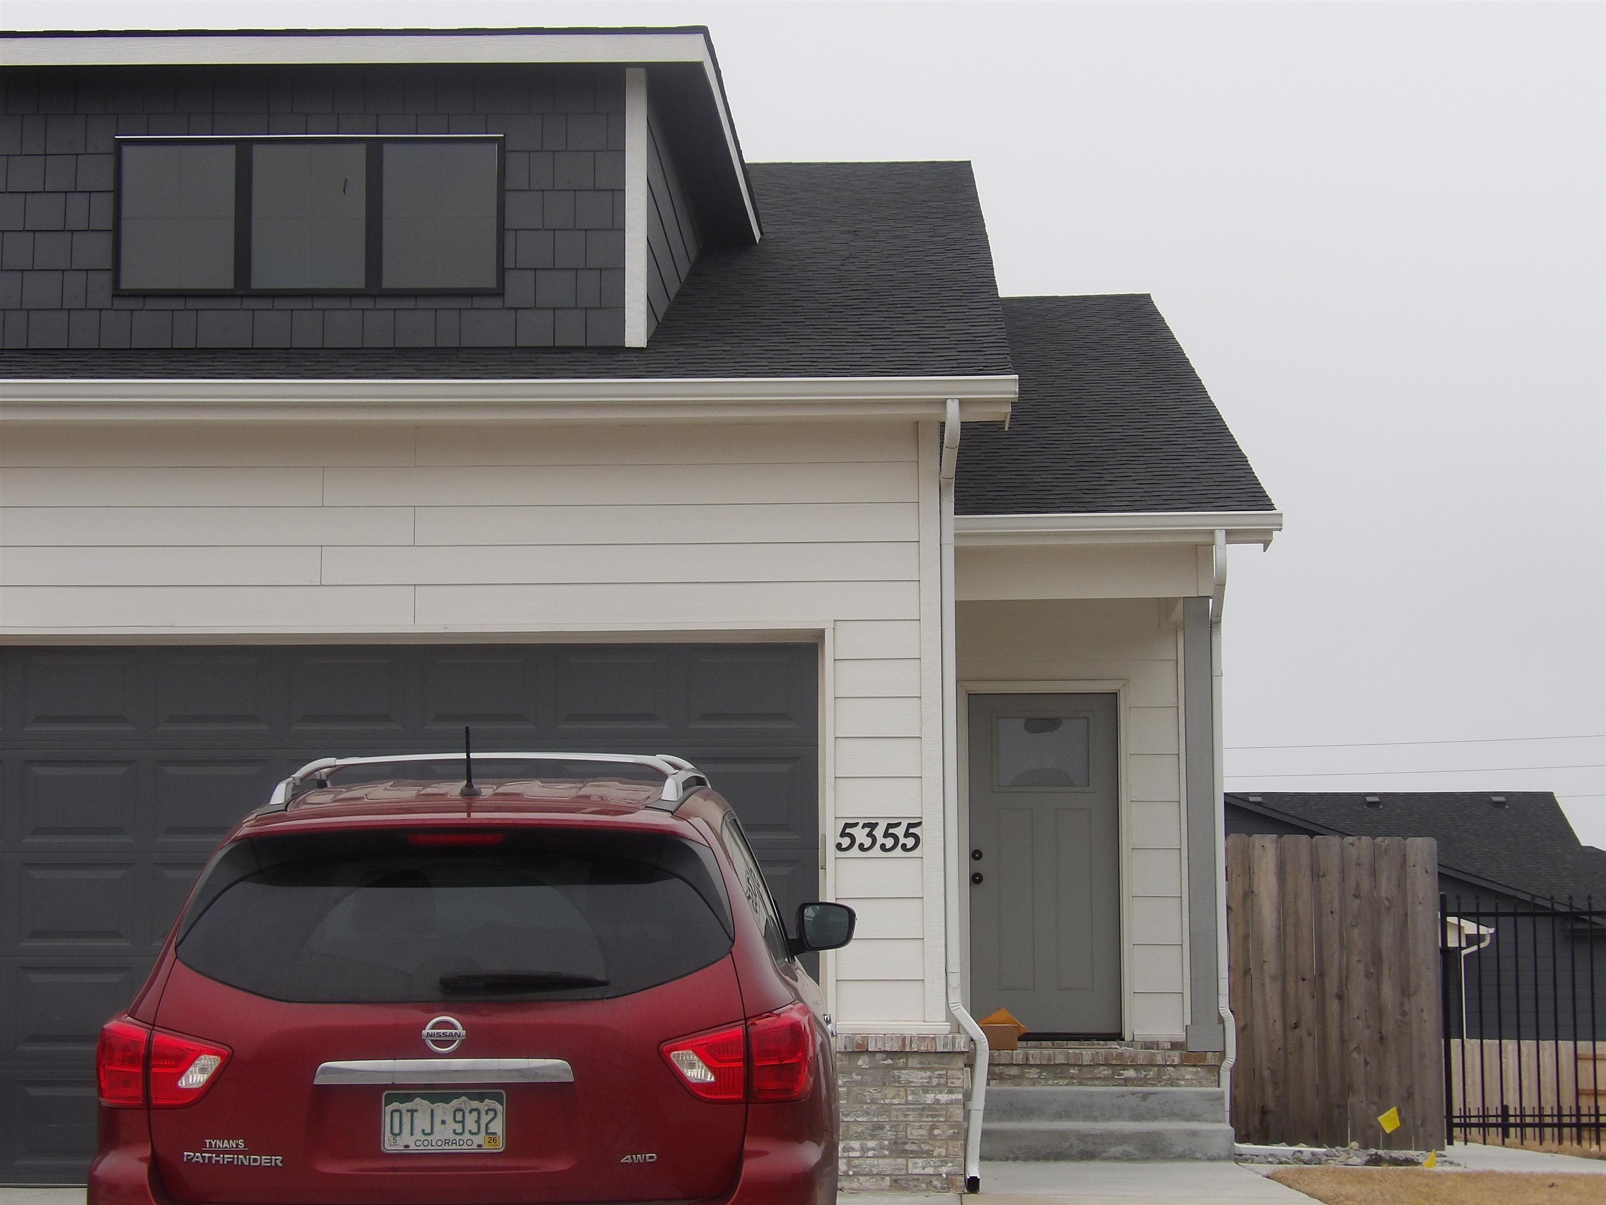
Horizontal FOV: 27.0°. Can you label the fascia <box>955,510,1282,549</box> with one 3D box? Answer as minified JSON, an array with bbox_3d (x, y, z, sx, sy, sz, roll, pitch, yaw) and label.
[{"bbox_3d":[1.615,-0.382,17.582,1.800,0.186,0.140,0,-6,0],"label":"fascia"}]

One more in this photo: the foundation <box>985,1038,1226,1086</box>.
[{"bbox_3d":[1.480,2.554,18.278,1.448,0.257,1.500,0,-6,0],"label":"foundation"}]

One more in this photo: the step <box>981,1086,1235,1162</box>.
[{"bbox_3d":[1.474,2.693,17.266,1.436,0.355,0.620,0,-6,0],"label":"step"}]

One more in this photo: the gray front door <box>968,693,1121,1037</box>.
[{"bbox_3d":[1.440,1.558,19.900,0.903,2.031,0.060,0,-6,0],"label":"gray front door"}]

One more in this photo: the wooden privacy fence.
[{"bbox_3d":[3.123,2.312,19.965,1.380,1.855,0.080,-1,-6,6],"label":"wooden privacy fence"}]

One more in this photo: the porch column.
[{"bbox_3d":[2.139,1.175,17.829,0.185,2.414,0.185,0,-6,0],"label":"porch column"}]

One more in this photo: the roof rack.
[{"bbox_3d":[-0.887,0.521,9.955,1.200,0.165,1.800,0,-2,0],"label":"roof rack"}]

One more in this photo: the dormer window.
[{"bbox_3d":[-2.259,-1.769,15.305,1.772,0.750,0.090,0,-6,0],"label":"dormer window"}]

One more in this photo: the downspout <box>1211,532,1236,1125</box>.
[{"bbox_3d":[2.220,1.160,17.670,0.110,3.126,0.240,0,-6,0],"label":"downspout"}]

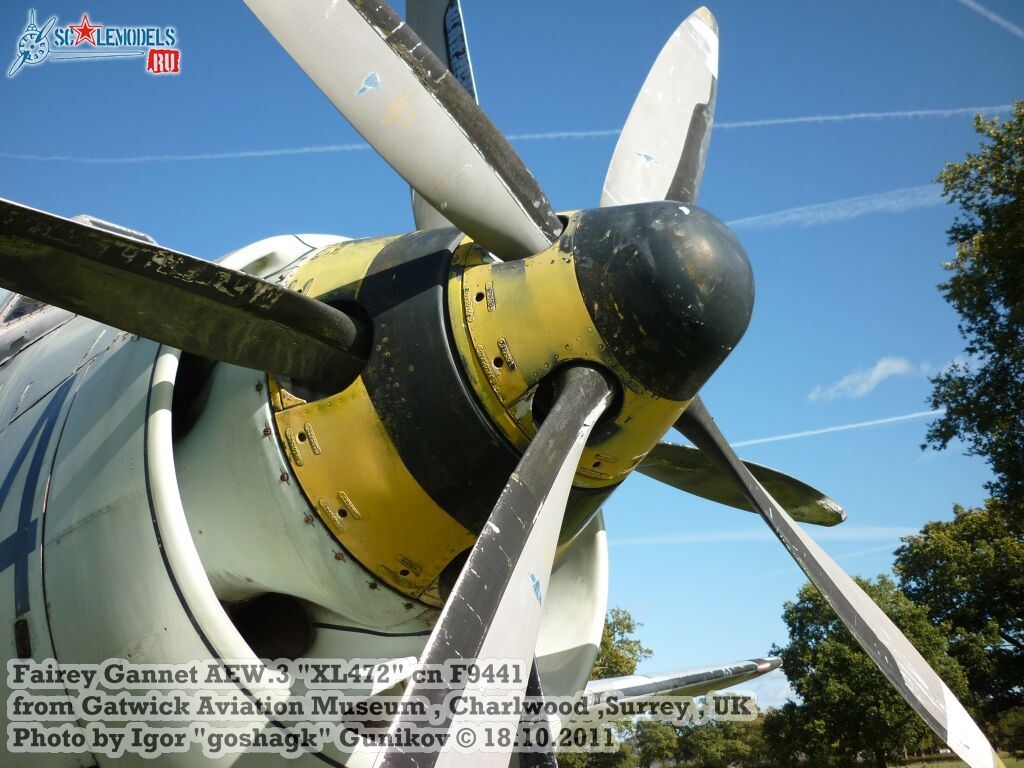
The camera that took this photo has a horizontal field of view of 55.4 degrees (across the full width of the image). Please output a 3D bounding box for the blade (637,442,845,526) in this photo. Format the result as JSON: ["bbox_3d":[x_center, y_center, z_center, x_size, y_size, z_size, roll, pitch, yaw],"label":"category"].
[{"bbox_3d":[0.700,0.308,3.030,1.450,0.105,0.250,19,-43,-43],"label":"blade"}]

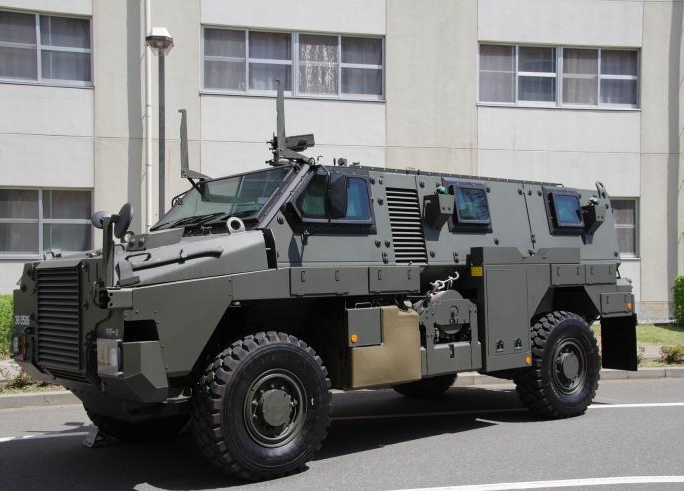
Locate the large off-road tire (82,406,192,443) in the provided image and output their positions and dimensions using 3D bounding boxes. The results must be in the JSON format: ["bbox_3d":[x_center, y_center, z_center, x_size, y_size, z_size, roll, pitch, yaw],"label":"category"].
[{"bbox_3d":[-1.984,1.409,8.129,1.130,1.130,0.365,1,-3,-39],"label":"large off-road tire"}]

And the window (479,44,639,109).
[{"bbox_3d":[5.072,-3.929,18.612,3.980,1.370,0.150,0,-1,-13],"label":"window"}]

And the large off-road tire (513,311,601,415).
[{"bbox_3d":[2.419,1.344,8.987,1.130,1.130,0.365,1,-3,-39],"label":"large off-road tire"}]

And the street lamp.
[{"bbox_3d":[-3.105,-0.979,13.693,0.480,5.400,0.480,0,-1,-13],"label":"street lamp"}]

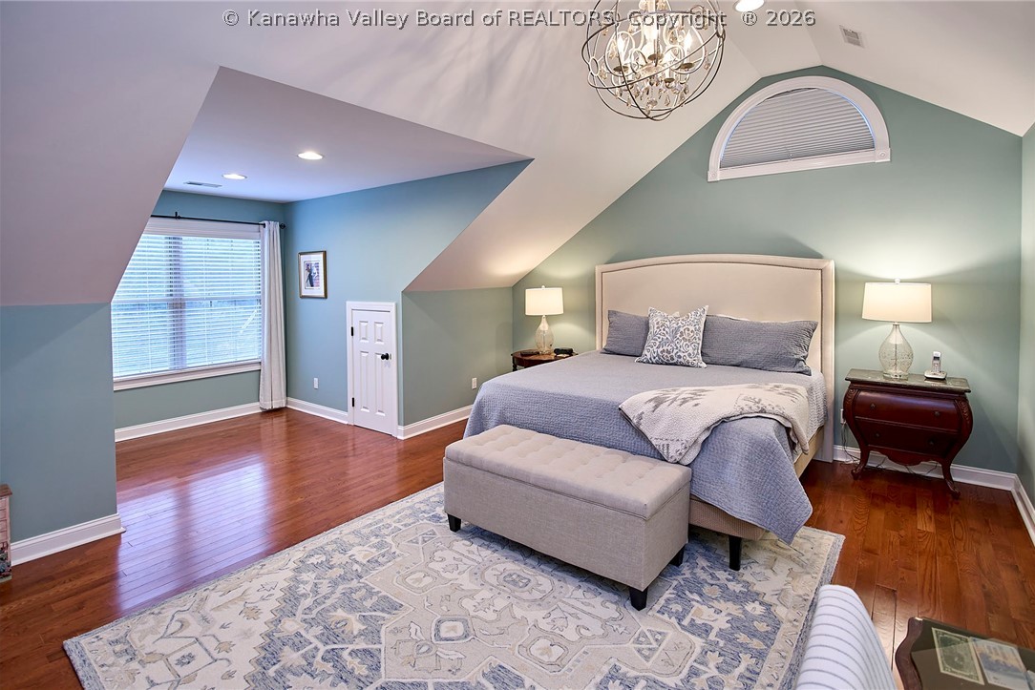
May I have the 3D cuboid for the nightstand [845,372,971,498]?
[{"bbox_3d":[2.680,0.586,3.385,0.660,0.720,0.440,5,9,39],"label":"nightstand"}]

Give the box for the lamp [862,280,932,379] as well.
[{"bbox_3d":[2.669,-0.117,3.442,0.400,0.700,0.400,5,9,39],"label":"lamp"}]

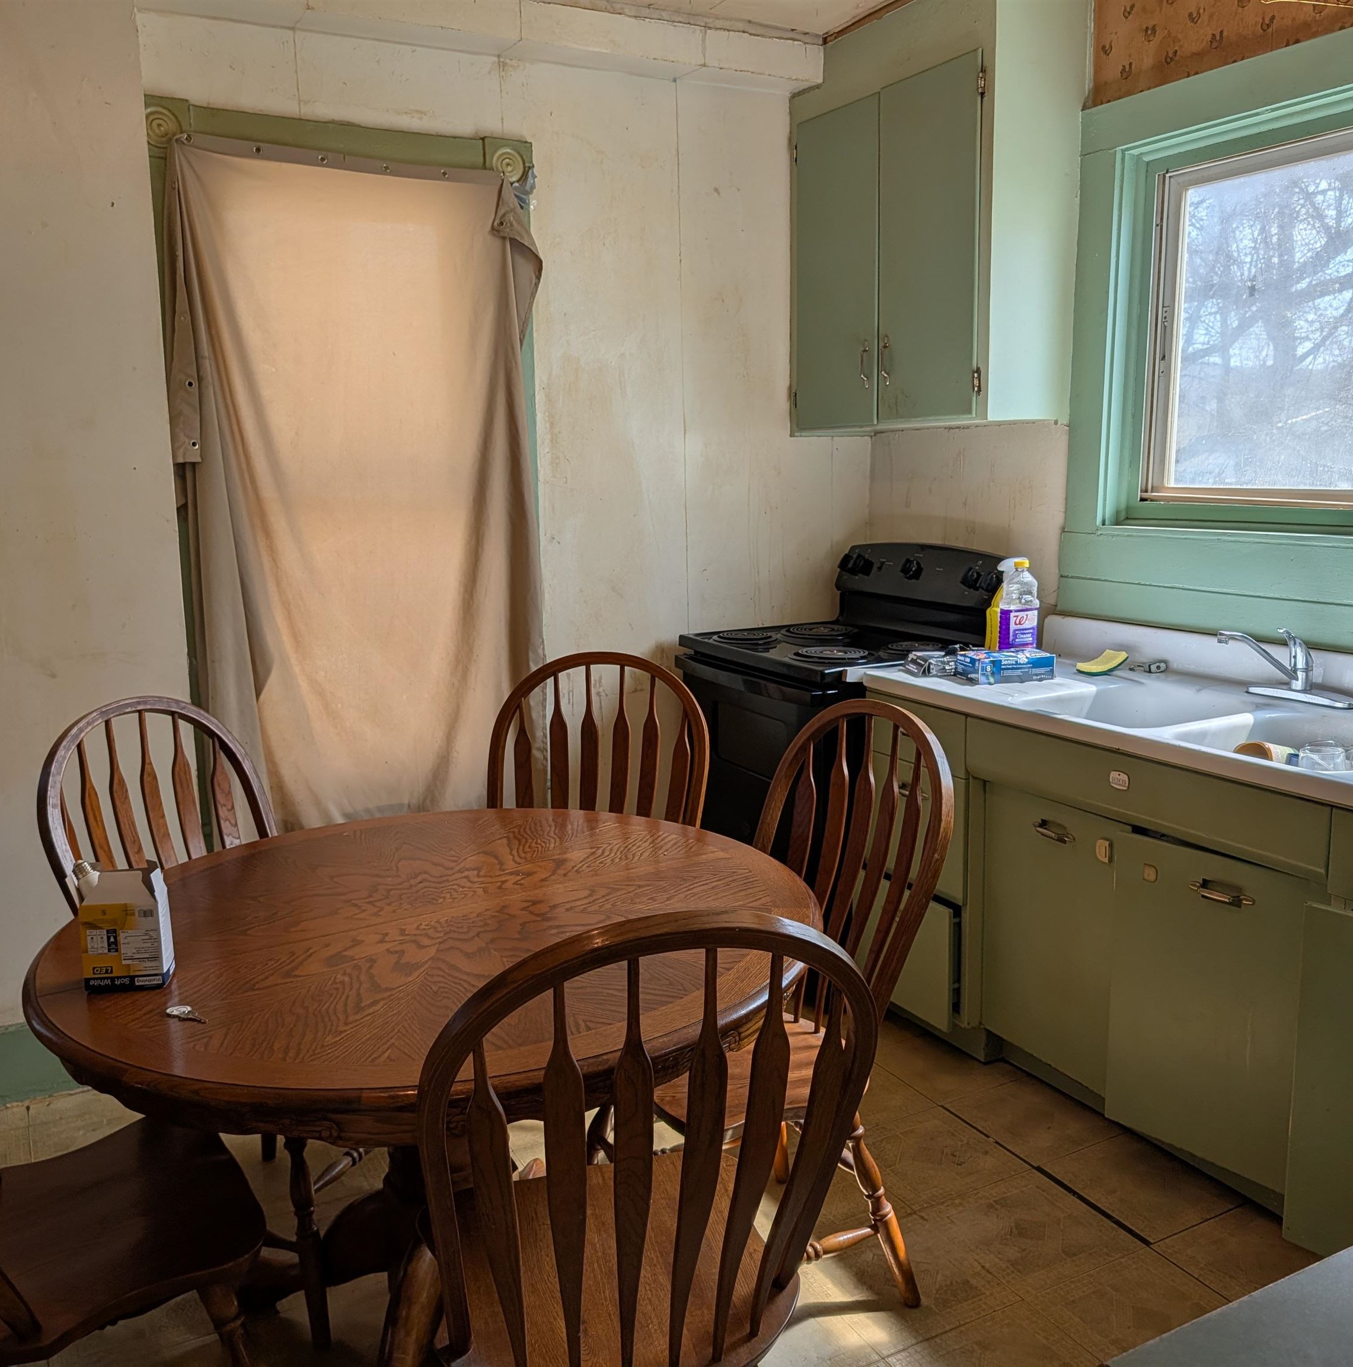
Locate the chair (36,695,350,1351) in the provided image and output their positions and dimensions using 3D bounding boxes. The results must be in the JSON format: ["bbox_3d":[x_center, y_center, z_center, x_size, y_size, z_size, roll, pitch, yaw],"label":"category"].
[{"bbox_3d":[-0.783,0.559,2.389,0.600,1.050,0.500,4,12,28],"label":"chair"}]

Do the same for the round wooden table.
[{"bbox_3d":[-0.373,0.741,2.153,1.235,0.762,1.235,-7,12,-28],"label":"round wooden table"}]

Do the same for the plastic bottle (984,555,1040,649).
[{"bbox_3d":[0.902,-0.194,3.372,0.100,0.285,0.080,-5,11,-19],"label":"plastic bottle"}]

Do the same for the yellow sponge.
[{"bbox_3d":[1.105,-0.059,3.272,0.110,0.045,0.075,-7,12,-28],"label":"yellow sponge"}]

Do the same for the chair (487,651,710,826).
[{"bbox_3d":[-0.226,0.502,2.643,0.500,1.050,0.600,2,11,15],"label":"chair"}]

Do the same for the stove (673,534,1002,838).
[{"bbox_3d":[0.483,0.208,3.767,0.710,1.195,0.765,-7,12,-28],"label":"stove"}]

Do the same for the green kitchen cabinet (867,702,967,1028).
[{"bbox_3d":[0.857,0.423,3.348,0.600,0.830,0.400,-7,12,-28],"label":"green kitchen cabinet"}]

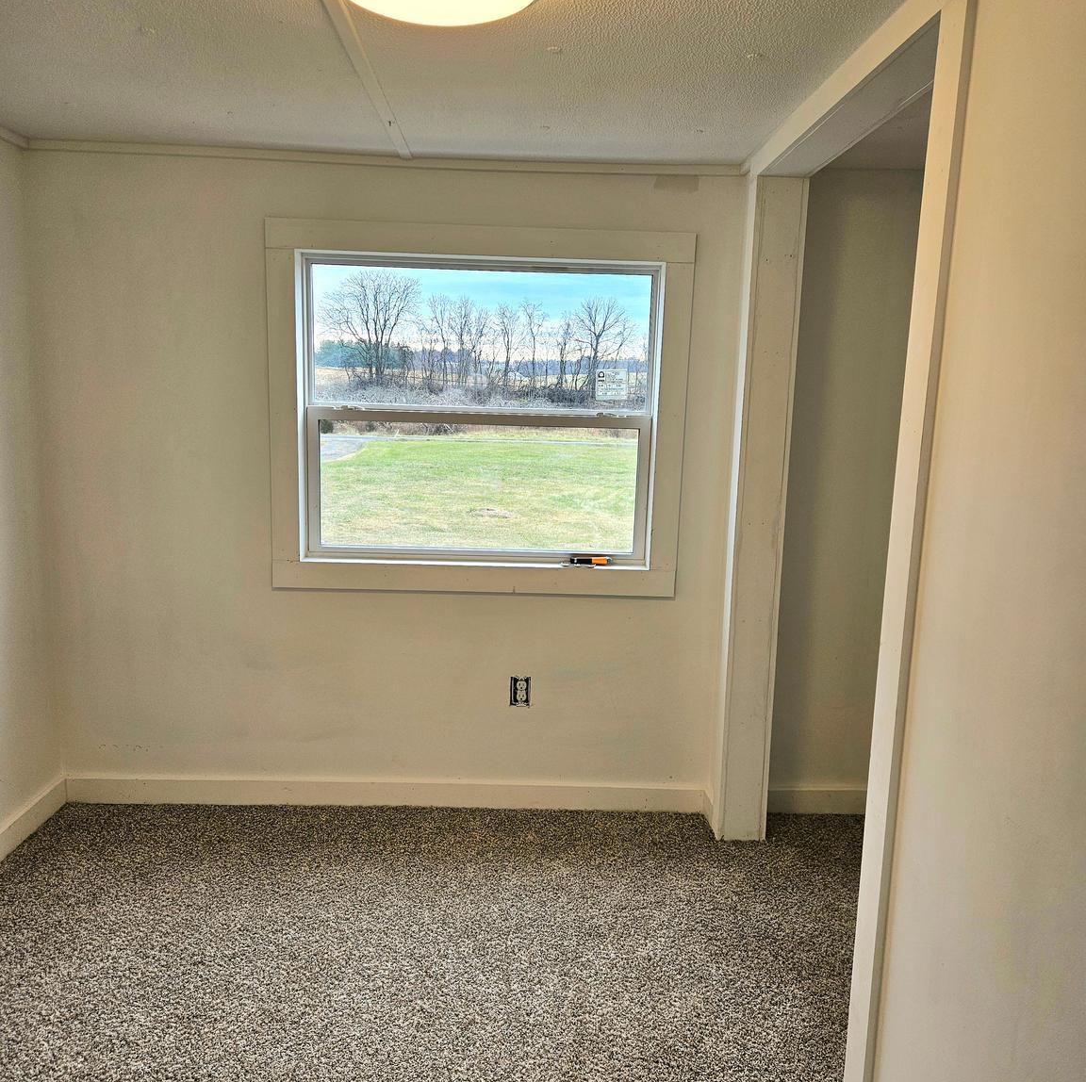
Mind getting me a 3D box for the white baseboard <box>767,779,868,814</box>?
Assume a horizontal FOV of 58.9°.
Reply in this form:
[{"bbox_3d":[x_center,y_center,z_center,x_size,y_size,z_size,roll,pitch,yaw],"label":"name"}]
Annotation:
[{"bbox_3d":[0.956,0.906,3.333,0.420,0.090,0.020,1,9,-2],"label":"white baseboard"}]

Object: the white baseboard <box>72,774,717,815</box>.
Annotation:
[{"bbox_3d":[-0.526,0.870,3.278,2.160,0.090,0.020,1,9,-2],"label":"white baseboard"}]

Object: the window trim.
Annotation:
[{"bbox_3d":[-0.206,-0.406,3.105,1.335,1.168,0.080,1,9,-2],"label":"window trim"}]

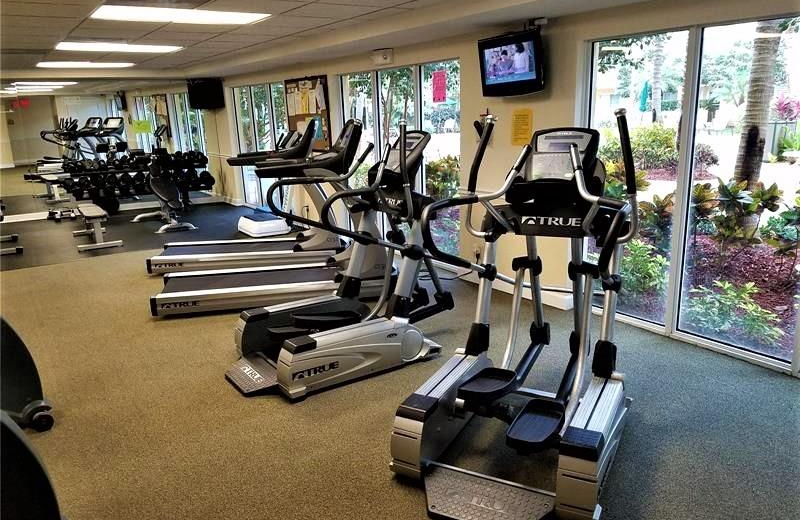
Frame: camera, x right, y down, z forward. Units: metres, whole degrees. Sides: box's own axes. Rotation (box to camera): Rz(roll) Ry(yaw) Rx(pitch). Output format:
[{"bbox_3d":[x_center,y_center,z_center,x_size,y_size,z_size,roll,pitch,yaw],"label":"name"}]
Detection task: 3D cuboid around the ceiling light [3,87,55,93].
[{"bbox_3d":[-9.345,-4.275,15.094,1.200,0.060,0.580,-12,17,-33],"label":"ceiling light"}]

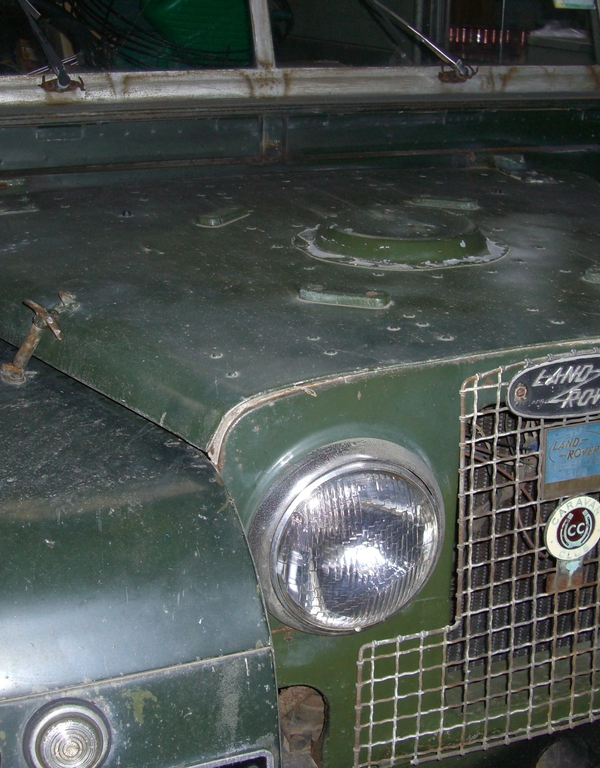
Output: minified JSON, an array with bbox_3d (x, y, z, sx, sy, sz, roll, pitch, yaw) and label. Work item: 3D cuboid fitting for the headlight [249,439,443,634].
[{"bbox_3d":[0.051,0.156,1.104,0.212,0.212,0.080,-8,19,-20],"label":"headlight"}]

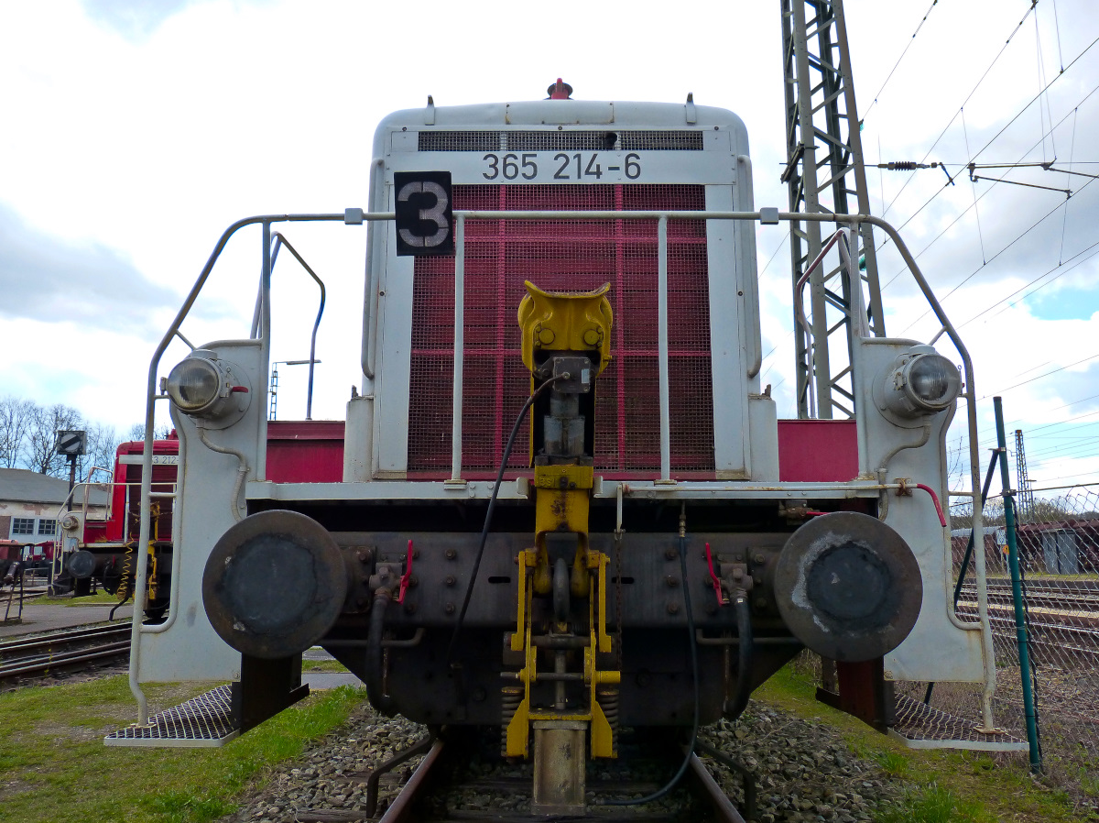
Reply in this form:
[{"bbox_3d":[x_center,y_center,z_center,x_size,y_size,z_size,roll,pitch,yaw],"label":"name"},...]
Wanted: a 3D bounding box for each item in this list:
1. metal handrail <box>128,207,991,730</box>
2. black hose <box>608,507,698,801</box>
[{"bbox_3d":[0.040,0.161,3.096,3.075,1.945,0.120,0,-10,1],"label":"metal handrail"},{"bbox_3d":[0.345,0.834,2.876,0.320,0.985,0.180,0,-10,1],"label":"black hose"}]

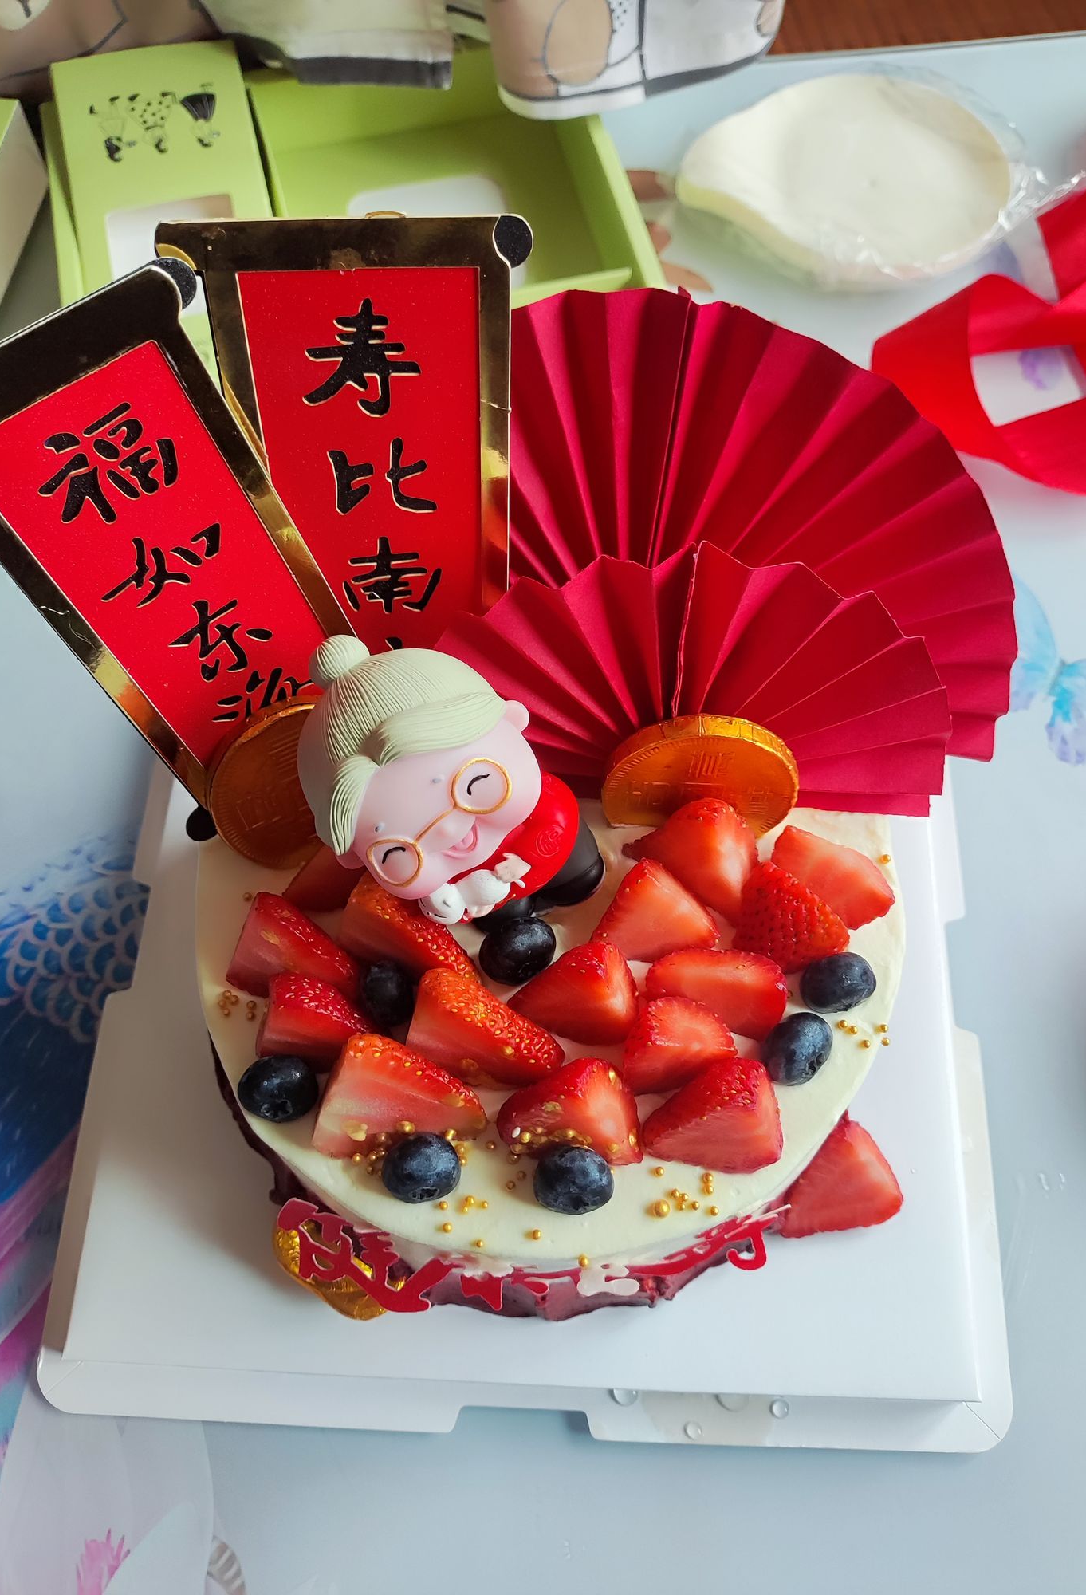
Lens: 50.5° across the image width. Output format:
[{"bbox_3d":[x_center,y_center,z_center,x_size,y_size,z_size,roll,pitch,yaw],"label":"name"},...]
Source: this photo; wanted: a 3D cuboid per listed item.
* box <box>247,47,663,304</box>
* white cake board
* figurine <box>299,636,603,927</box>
[{"bbox_3d":[-0.040,-0.237,0.474,0.136,0.036,0.154,-12,68,-5],"label":"box"},{"bbox_3d":[-0.001,0.047,0.364,0.275,0.018,0.275,2,67,1],"label":"white cake board"},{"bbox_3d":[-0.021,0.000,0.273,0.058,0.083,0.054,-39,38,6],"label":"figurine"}]

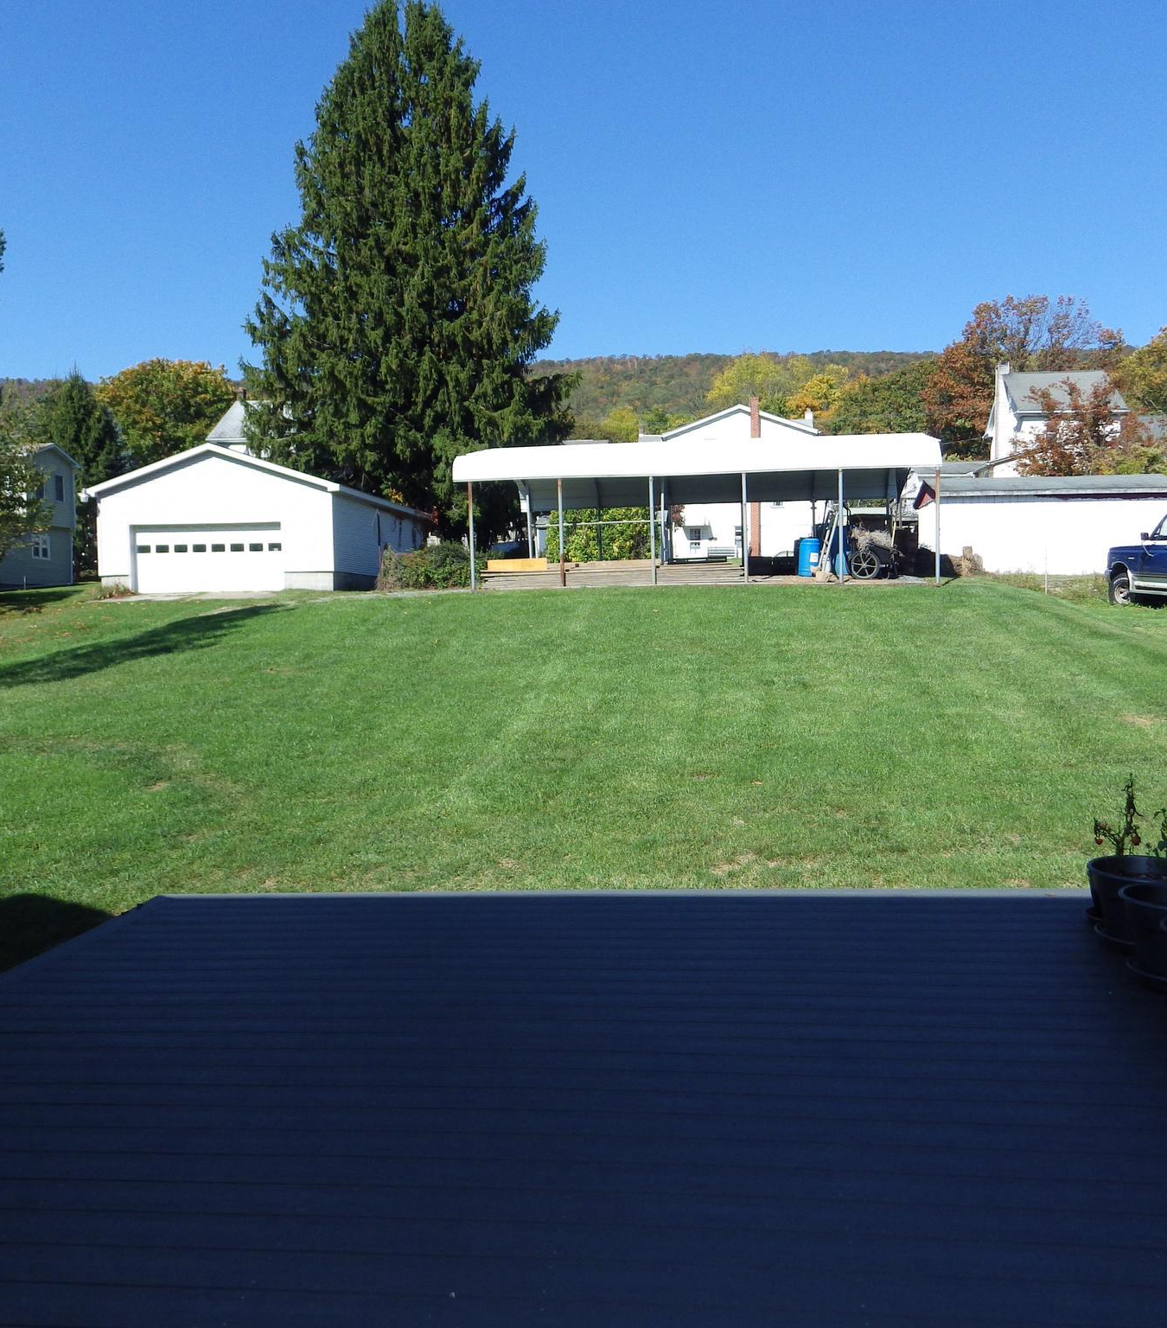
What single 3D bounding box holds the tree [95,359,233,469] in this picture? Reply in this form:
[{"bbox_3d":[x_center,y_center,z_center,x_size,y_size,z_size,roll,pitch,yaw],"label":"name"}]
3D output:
[{"bbox_3d":[-27.491,-13.563,74.247,9.000,13.000,9.000,-1,2,7],"label":"tree"}]

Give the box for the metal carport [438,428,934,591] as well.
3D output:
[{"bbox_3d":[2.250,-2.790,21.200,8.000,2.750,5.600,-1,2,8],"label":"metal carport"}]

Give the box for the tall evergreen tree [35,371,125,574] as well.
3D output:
[{"bbox_3d":[-26.000,-9.870,58.000,4.800,10.700,4.800,-1,2,7],"label":"tall evergreen tree"}]

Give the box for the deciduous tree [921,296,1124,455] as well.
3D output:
[{"bbox_3d":[30.400,-16.500,78.000,13.500,18.000,13.000,-1,2,7],"label":"deciduous tree"}]

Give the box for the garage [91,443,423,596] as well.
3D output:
[{"bbox_3d":[-10.572,-4.526,39.181,7.950,4.500,10.900,-1,2,7],"label":"garage"}]

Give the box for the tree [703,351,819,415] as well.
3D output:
[{"bbox_3d":[14.200,-16.800,90.000,9.500,16.500,9.500,-1,2,7],"label":"tree"}]

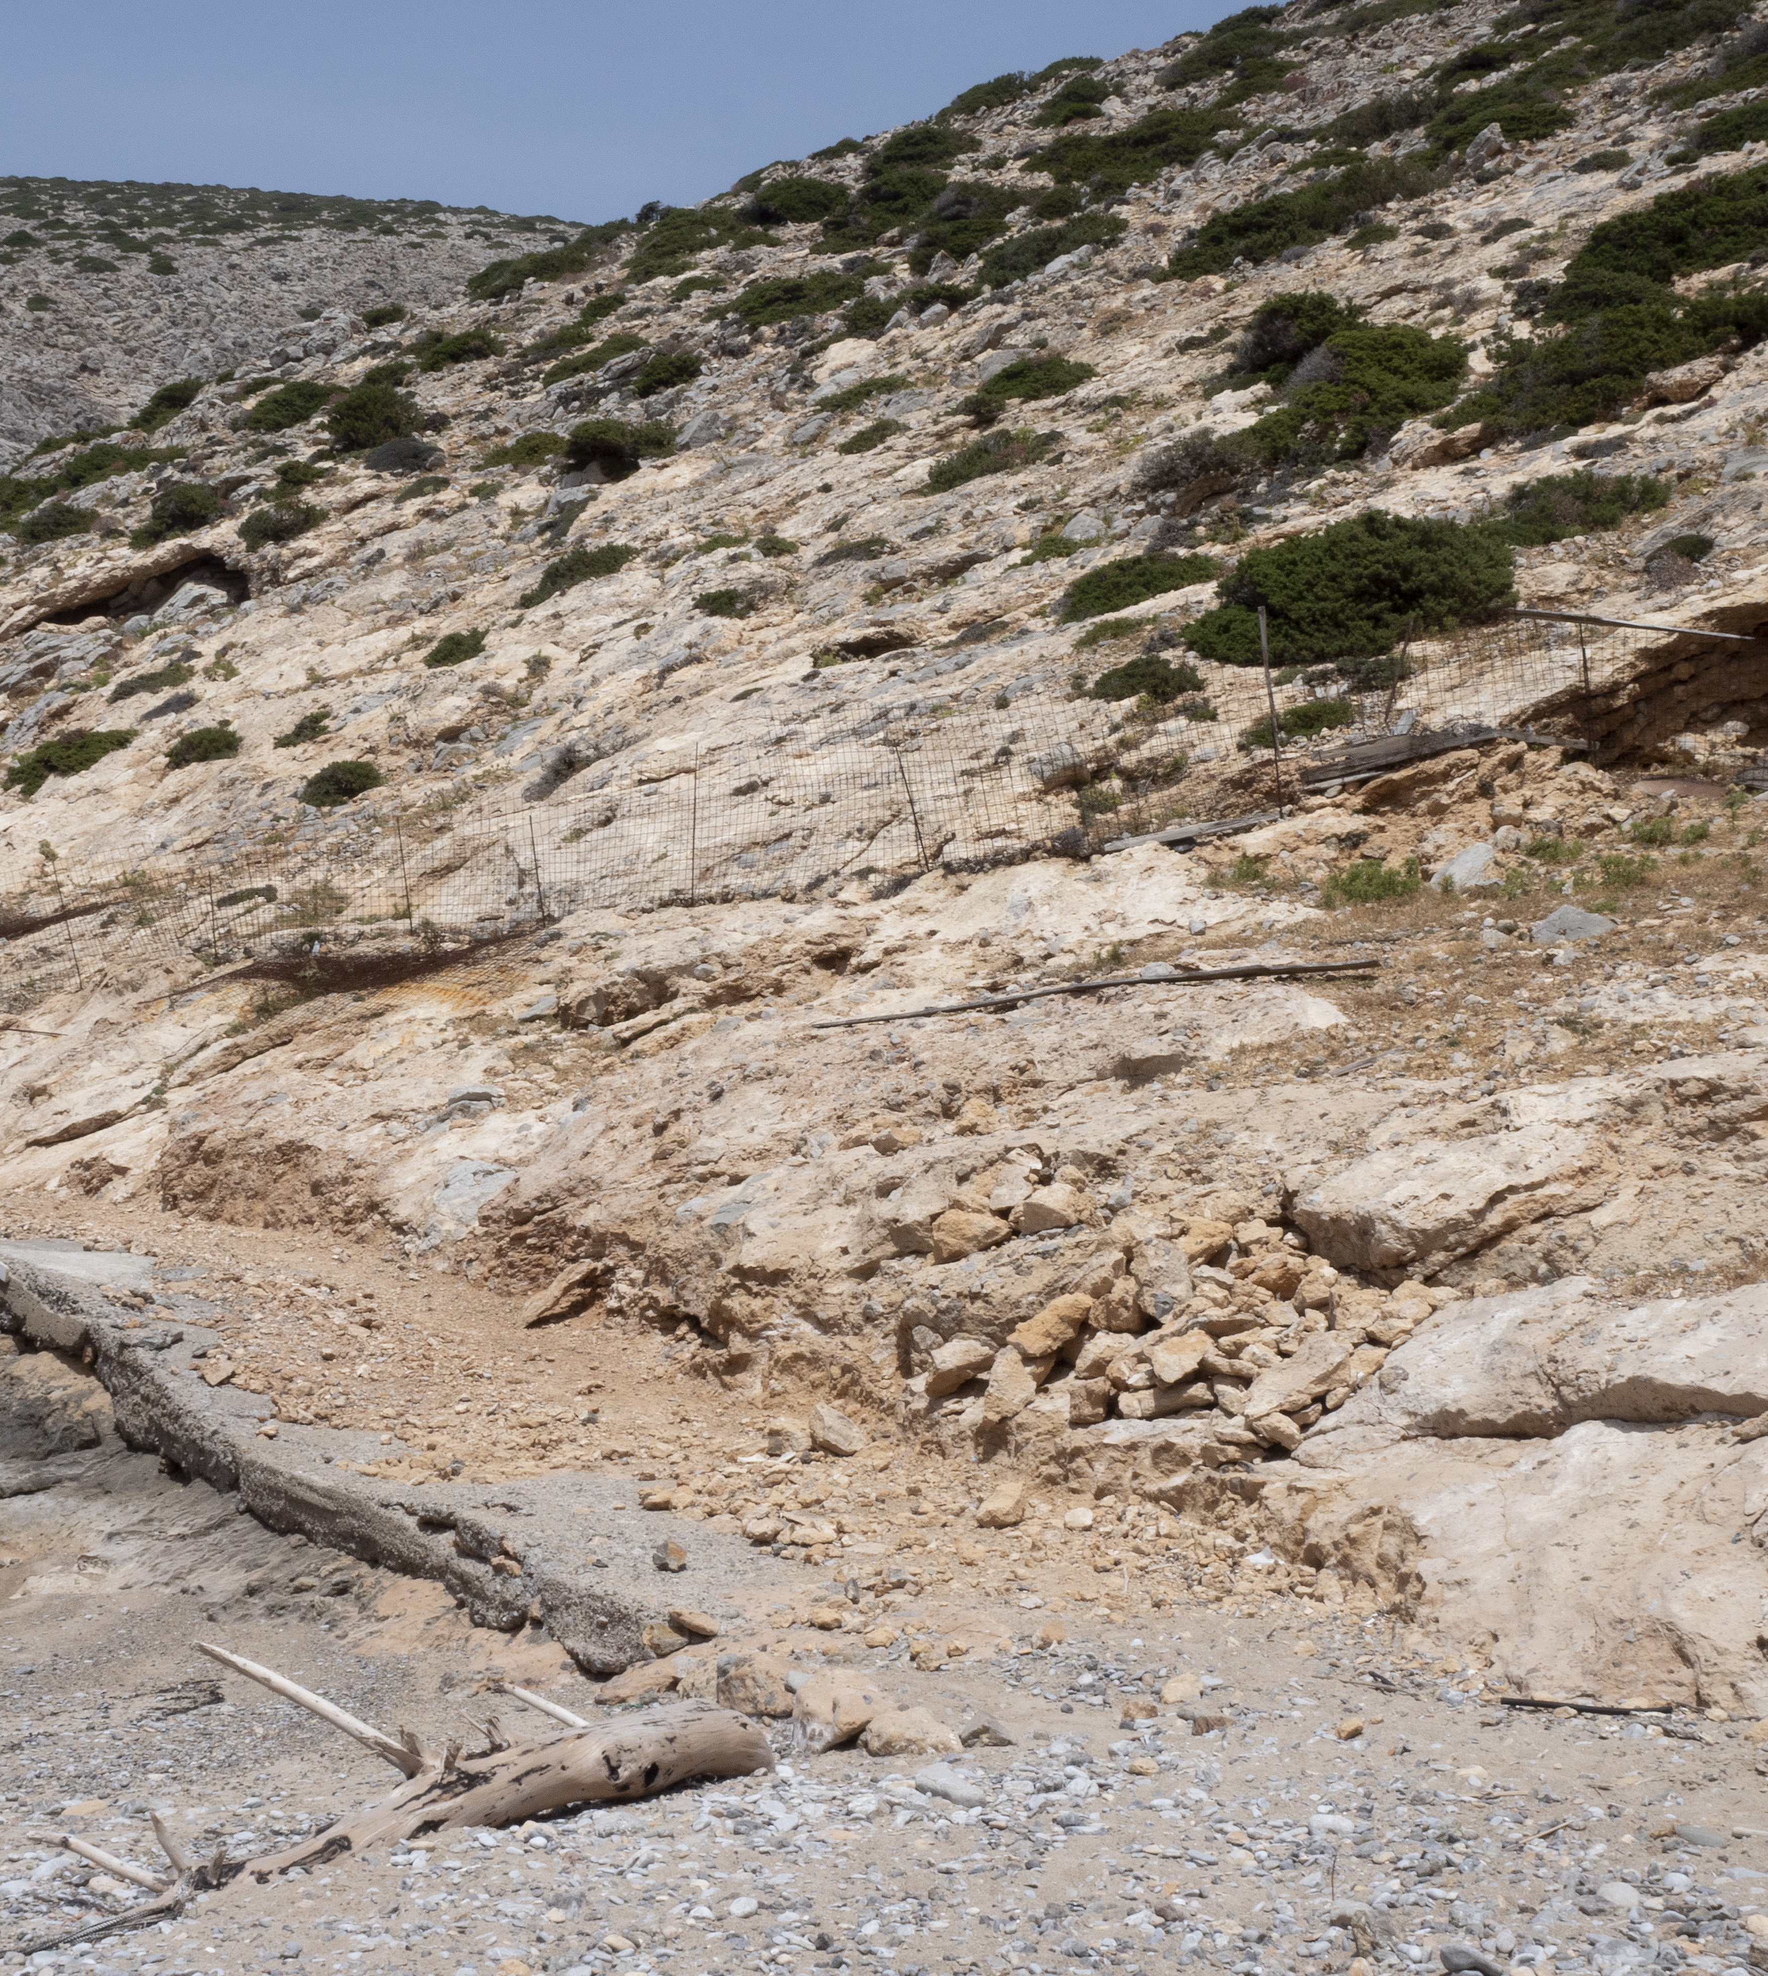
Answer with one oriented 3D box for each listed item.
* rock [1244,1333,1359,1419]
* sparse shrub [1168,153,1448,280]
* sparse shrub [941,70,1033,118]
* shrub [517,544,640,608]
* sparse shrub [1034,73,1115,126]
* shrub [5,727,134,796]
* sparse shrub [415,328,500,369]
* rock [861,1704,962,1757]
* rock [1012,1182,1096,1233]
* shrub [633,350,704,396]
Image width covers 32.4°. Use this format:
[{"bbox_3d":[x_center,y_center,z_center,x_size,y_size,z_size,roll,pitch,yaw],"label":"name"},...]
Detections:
[{"bbox_3d":[1.629,1.513,11.900,0.437,0.312,0.371,0,-2,0],"label":"rock"},{"bbox_3d":[4.990,-9.139,36.000,3.200,1.300,1.900,0,-1,0],"label":"sparse shrub"},{"bbox_3d":[2.231,-19.366,66.000,2.000,0.950,1.600,0,-1,0],"label":"sparse shrub"},{"bbox_3d":[-3.313,-4.484,33.000,1.255,0.622,1.100,0,-1,0],"label":"shrub"},{"bbox_3d":[4.401,-20.445,70.000,1.699,1.068,1.529,0,-2,0],"label":"sparse shrub"},{"bbox_3d":[-10.949,-3.049,41.000,1.746,0.915,1.397,0,-3,0],"label":"shrub"},{"bbox_3d":[-8.097,-12.176,58.000,1.647,0.784,1.318,0,-3,0],"label":"sparse shrub"},{"bbox_3d":[0.062,1.669,6.850,0.225,0.115,0.180,0,-1,0],"label":"rock"},{"bbox_3d":[0.764,0.991,13.700,0.359,0.209,0.305,0,-2,0],"label":"rock"},{"bbox_3d":[-4.098,-11.725,58.000,1.293,0.814,1.164,0,-2,0],"label":"shrub"}]

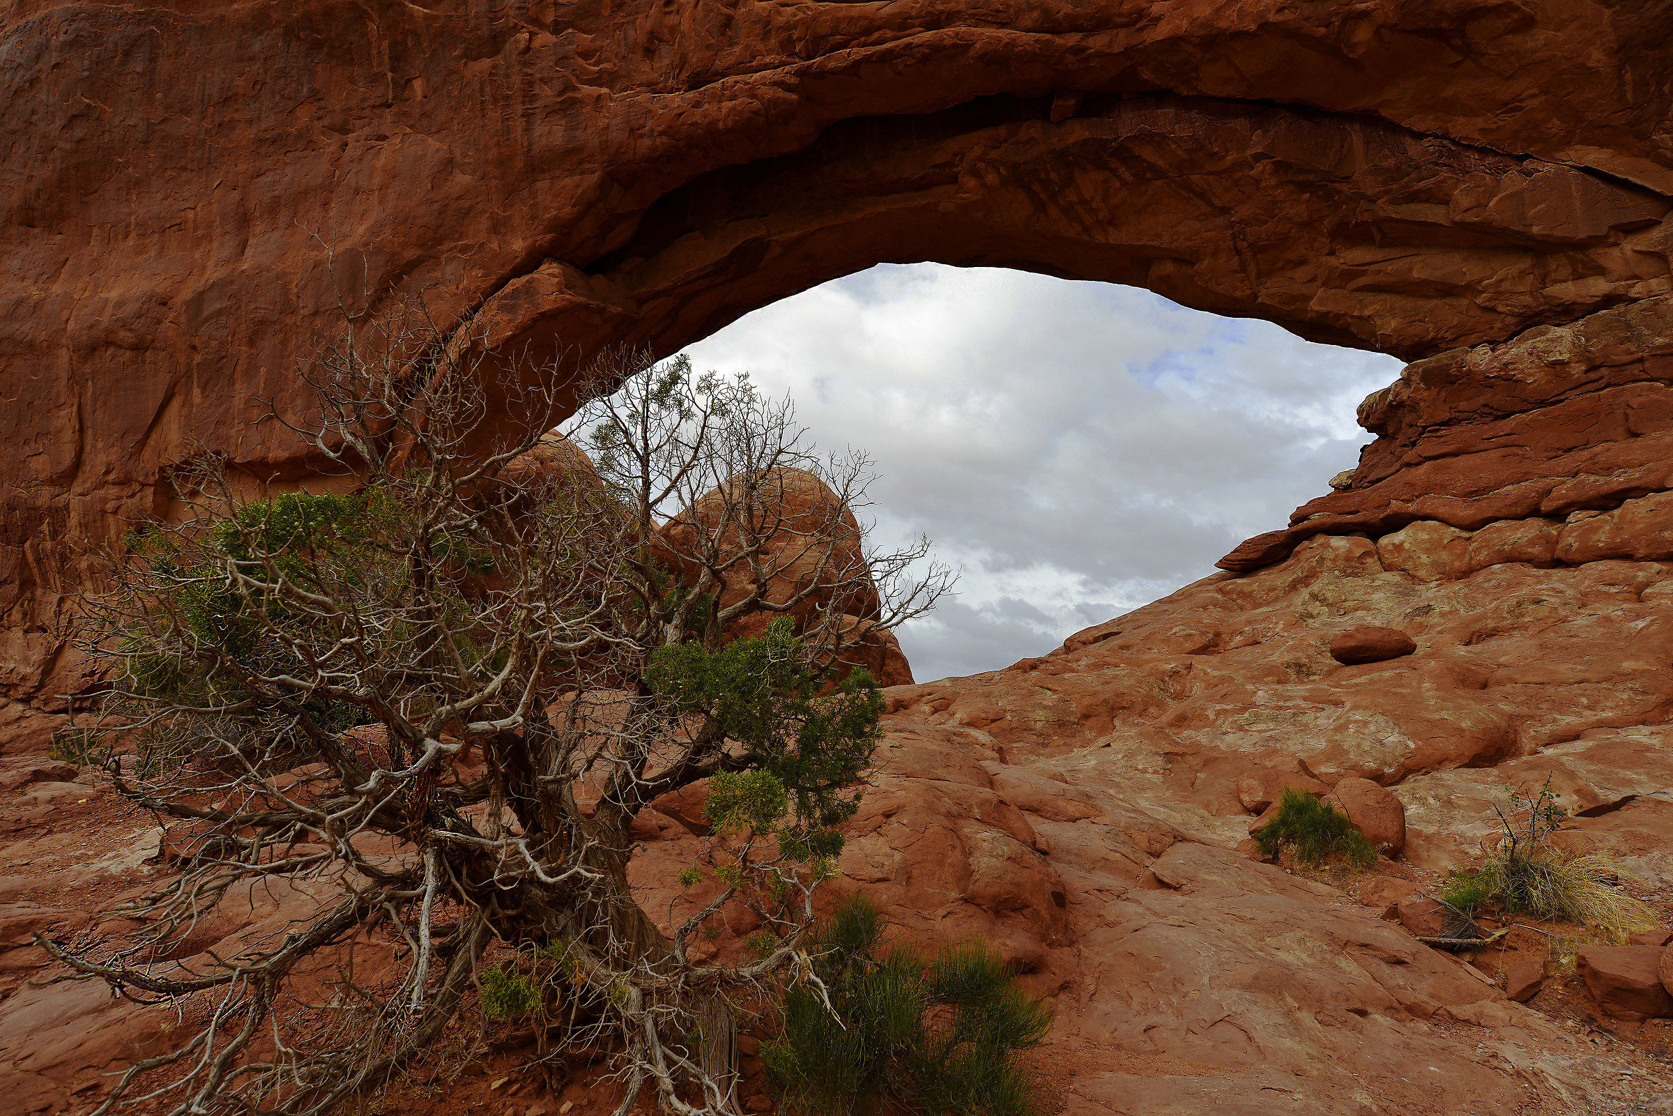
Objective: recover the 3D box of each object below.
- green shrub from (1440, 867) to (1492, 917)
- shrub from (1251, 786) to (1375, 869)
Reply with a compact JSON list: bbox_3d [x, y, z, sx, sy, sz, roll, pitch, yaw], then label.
[{"bbox_3d":[3.460,1.836,4.600,0.260,0.230,0.230,0,-8,0],"label":"green shrub"},{"bbox_3d":[3.312,1.880,5.800,0.780,0.500,0.640,0,-8,0],"label":"shrub"}]

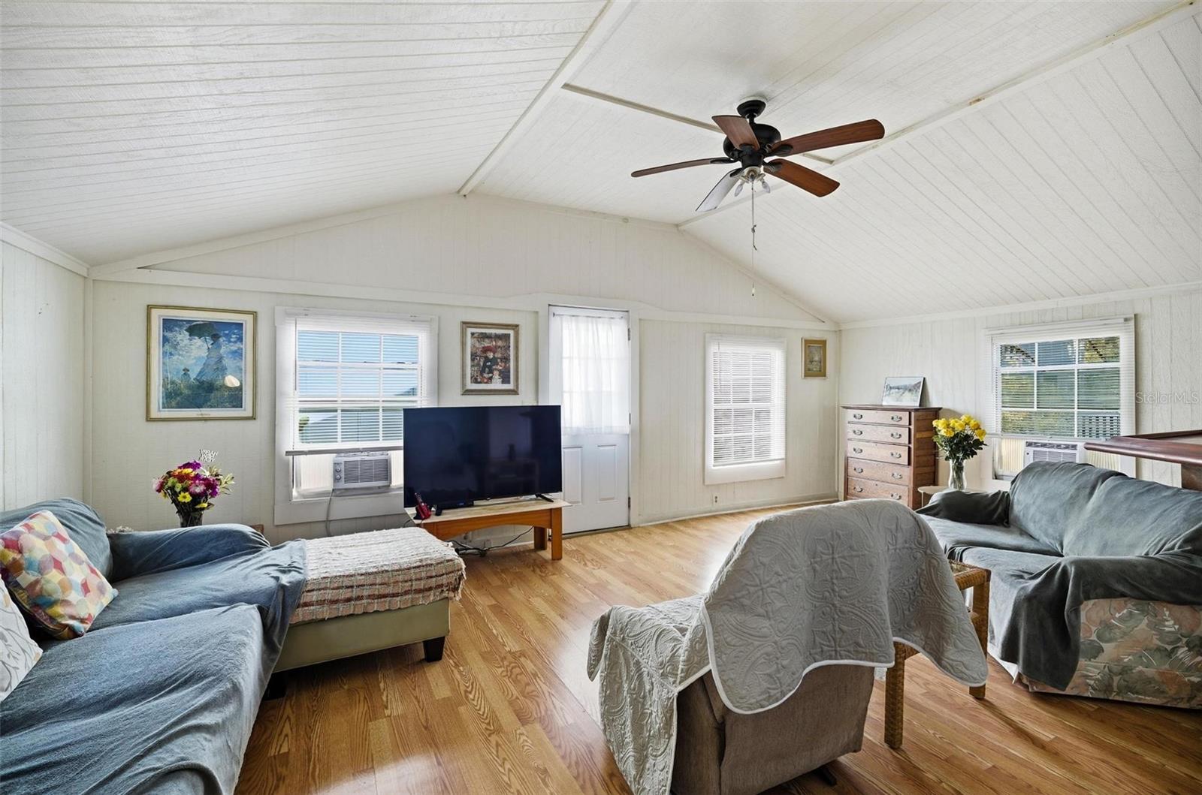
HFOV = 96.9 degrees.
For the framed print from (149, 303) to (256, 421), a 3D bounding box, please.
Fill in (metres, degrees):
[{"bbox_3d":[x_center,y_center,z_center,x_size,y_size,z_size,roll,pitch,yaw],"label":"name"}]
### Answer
[{"bbox_3d":[-2.673,-0.218,3.585,0.600,0.750,0.030,0,1,-27],"label":"framed print"}]

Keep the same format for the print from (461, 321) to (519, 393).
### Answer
[{"bbox_3d":[-0.922,-0.320,4.470,0.503,0.603,0.030,0,1,-27],"label":"print"}]

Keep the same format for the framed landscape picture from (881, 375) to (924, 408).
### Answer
[{"bbox_3d":[3.160,-0.059,5.568,0.025,0.305,0.400,13,-5,-26],"label":"framed landscape picture"}]

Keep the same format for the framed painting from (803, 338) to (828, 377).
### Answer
[{"bbox_3d":[2.503,-0.450,6.200,0.385,0.455,0.030,0,1,-27],"label":"framed painting"}]

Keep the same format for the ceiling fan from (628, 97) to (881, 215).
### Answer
[{"bbox_3d":[0.818,-1.380,2.938,1.290,0.540,1.290,0,1,-27],"label":"ceiling fan"}]

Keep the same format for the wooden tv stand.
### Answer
[{"bbox_3d":[-0.834,1.034,4.032,1.150,0.420,0.550,0,1,-29],"label":"wooden tv stand"}]

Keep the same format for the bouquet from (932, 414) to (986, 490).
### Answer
[{"bbox_3d":[2.822,0.441,4.200,0.380,0.600,0.410,0,1,-27],"label":"bouquet"}]

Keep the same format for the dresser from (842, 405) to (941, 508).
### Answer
[{"bbox_3d":[2.999,0.673,5.570,0.430,1.135,0.830,0,1,-27],"label":"dresser"}]

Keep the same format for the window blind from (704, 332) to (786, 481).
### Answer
[{"bbox_3d":[1.599,0.122,5.740,1.090,1.520,0.070,0,1,-27],"label":"window blind"}]

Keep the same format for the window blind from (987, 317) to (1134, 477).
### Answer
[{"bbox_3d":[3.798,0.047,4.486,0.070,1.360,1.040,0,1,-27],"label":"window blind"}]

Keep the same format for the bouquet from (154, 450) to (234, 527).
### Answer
[{"bbox_3d":[-2.329,0.554,3.050,0.430,0.510,0.390,0,1,-27],"label":"bouquet"}]

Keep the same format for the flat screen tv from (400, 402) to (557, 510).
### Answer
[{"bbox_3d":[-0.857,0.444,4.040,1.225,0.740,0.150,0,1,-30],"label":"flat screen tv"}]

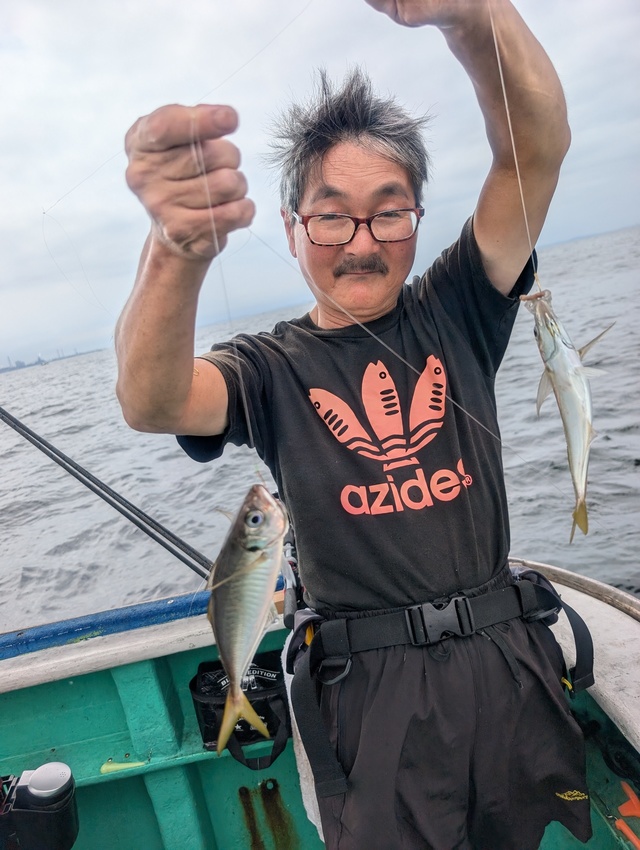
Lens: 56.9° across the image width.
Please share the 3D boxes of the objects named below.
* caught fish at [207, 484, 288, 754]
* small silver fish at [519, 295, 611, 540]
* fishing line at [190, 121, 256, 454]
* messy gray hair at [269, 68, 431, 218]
[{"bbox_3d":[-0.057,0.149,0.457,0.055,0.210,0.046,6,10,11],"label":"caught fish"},{"bbox_3d":[0.213,-0.006,0.505,0.064,0.217,0.053,-13,10,0],"label":"small silver fish"},{"bbox_3d":[-0.067,-0.092,0.419,0.012,0.233,0.012,-9,9,2],"label":"fishing line"},{"bbox_3d":[0.035,-0.335,0.705,0.190,0.175,0.185,-8,20,-5],"label":"messy gray hair"}]

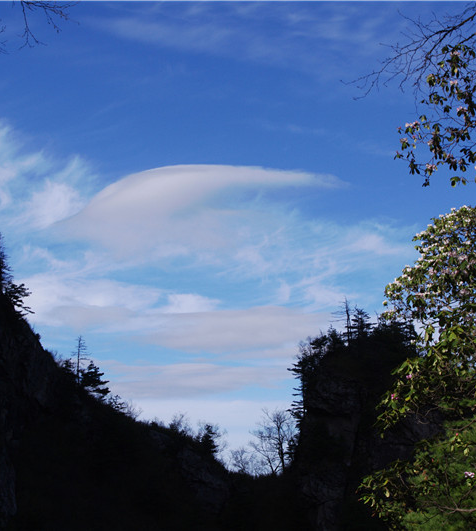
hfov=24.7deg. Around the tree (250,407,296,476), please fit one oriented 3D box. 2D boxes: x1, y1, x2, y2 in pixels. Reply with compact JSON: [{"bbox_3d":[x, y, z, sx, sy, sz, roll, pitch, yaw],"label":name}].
[{"bbox_3d":[3.918,19.424,120.000,5.100,7.200,4.900,0,-17,0],"label":"tree"}]

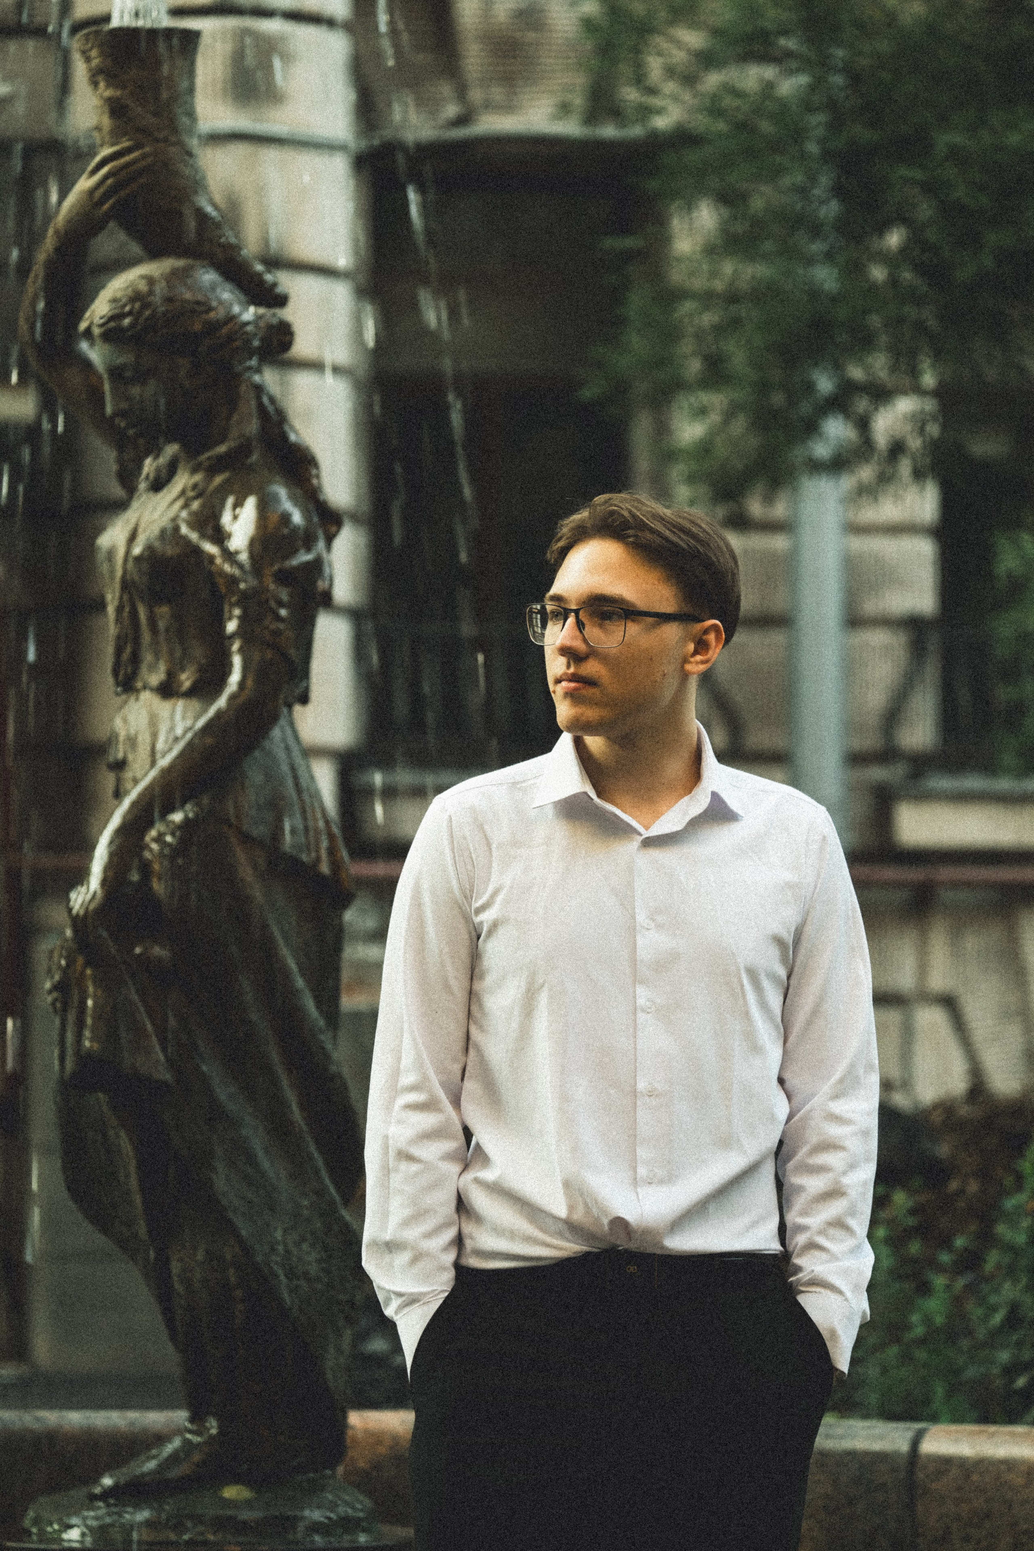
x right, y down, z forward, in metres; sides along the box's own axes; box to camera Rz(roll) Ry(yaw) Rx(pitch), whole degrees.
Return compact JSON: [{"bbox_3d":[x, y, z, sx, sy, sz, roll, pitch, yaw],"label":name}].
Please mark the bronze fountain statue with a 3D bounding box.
[{"bbox_3d":[-0.422,0.014,9.600,0.510,2.060,0.520,0,1,-27],"label":"bronze fountain statue"}]

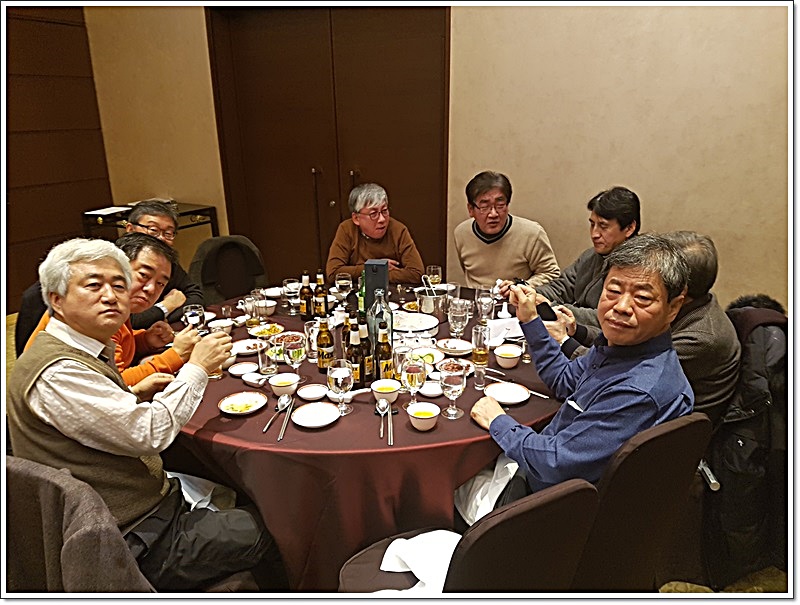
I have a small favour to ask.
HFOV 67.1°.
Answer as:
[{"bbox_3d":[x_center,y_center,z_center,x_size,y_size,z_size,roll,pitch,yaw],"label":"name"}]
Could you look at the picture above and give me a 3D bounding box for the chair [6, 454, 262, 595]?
[{"bbox_3d":[-0.658,0.698,1.664,0.570,0.910,0.480,-16,23,-41],"label":"chair"}]

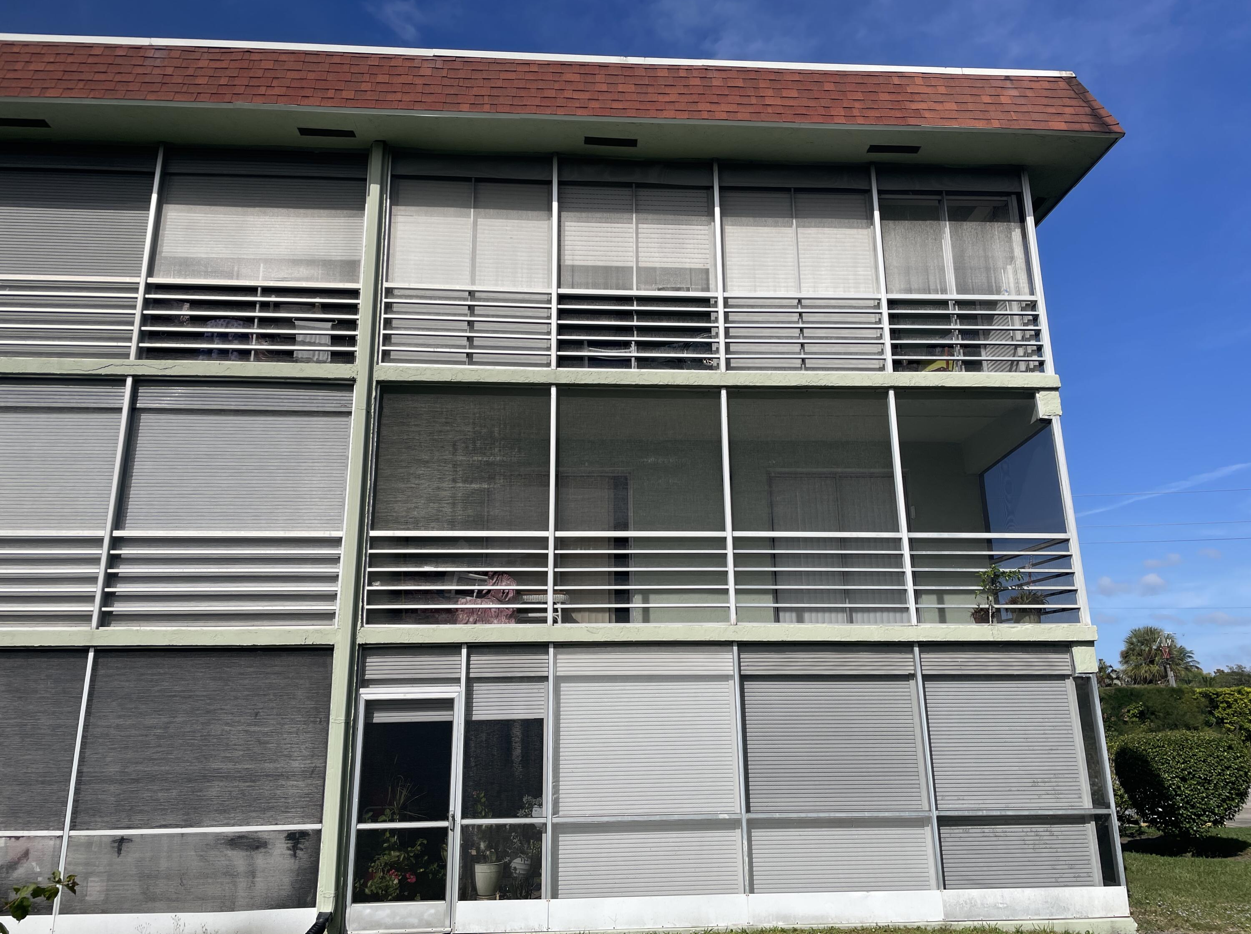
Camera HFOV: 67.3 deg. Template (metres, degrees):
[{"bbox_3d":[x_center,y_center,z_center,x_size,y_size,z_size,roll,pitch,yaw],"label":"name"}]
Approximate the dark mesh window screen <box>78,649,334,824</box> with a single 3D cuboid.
[{"bbox_3d":[-3.780,2.407,8.464,2.180,1.560,0.080,0,-15,-4],"label":"dark mesh window screen"}]

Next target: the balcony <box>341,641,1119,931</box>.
[{"bbox_3d":[1.063,2.876,8.670,7.000,2.480,0.100,0,-15,-4],"label":"balcony"}]

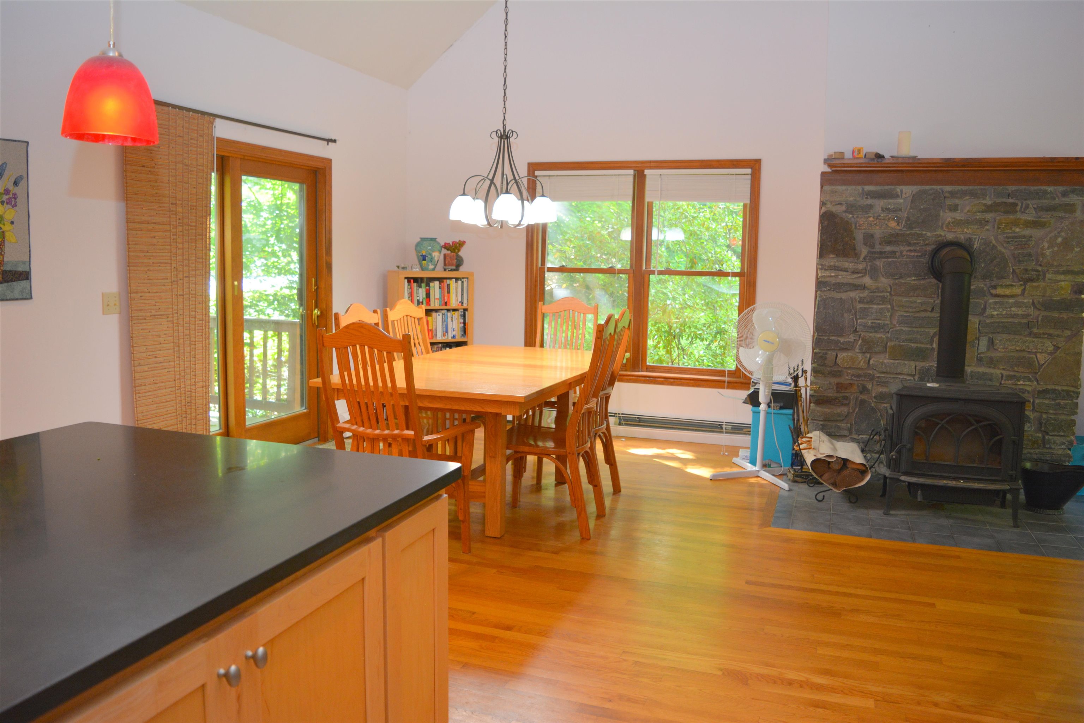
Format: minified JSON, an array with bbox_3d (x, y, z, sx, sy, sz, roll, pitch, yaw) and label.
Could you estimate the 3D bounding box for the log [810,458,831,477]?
[{"bbox_3d":[1.683,0.599,4.995,0.115,0.110,0.401,2,8,11],"label":"log"}]

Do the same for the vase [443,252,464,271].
[{"bbox_3d":[-0.745,-0.838,6.792,0.159,0.147,0.159,-2,7,-24],"label":"vase"}]

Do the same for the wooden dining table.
[{"bbox_3d":[-0.315,0.393,5.281,1.241,0.752,2.244,3,7,19],"label":"wooden dining table"}]

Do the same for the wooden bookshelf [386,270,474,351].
[{"bbox_3d":[-0.904,-0.086,6.620,0.629,1.290,0.292,-3,8,-28],"label":"wooden bookshelf"}]

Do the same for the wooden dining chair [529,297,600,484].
[{"bbox_3d":[0.089,0.131,5.714,0.462,1.124,0.592,4,8,20],"label":"wooden dining chair"}]

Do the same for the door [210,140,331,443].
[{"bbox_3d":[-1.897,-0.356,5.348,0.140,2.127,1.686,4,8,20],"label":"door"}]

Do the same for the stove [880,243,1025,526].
[{"bbox_3d":[2.354,0.082,4.675,0.738,1.565,0.743,4,8,20],"label":"stove"}]

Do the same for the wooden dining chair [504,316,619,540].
[{"bbox_3d":[0.079,0.307,4.373,0.626,1.152,0.477,3,7,19],"label":"wooden dining chair"}]

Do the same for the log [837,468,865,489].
[{"bbox_3d":[1.877,0.679,4.973,0.144,0.124,0.377,2,7,10],"label":"log"}]

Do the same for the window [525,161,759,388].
[{"bbox_3d":[0.762,-0.709,6.600,1.877,1.767,0.129,3,7,19],"label":"window"}]

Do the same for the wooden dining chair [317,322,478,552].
[{"bbox_3d":[-0.669,0.377,3.667,0.602,1.134,0.592,4,8,20],"label":"wooden dining chair"}]

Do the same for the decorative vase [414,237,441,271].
[{"bbox_3d":[-0.913,-0.857,6.508,0.217,0.273,0.217,-3,8,-28],"label":"decorative vase"}]

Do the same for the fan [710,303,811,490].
[{"bbox_3d":[1.489,0.199,5.415,0.566,1.172,0.606,5,8,27],"label":"fan"}]

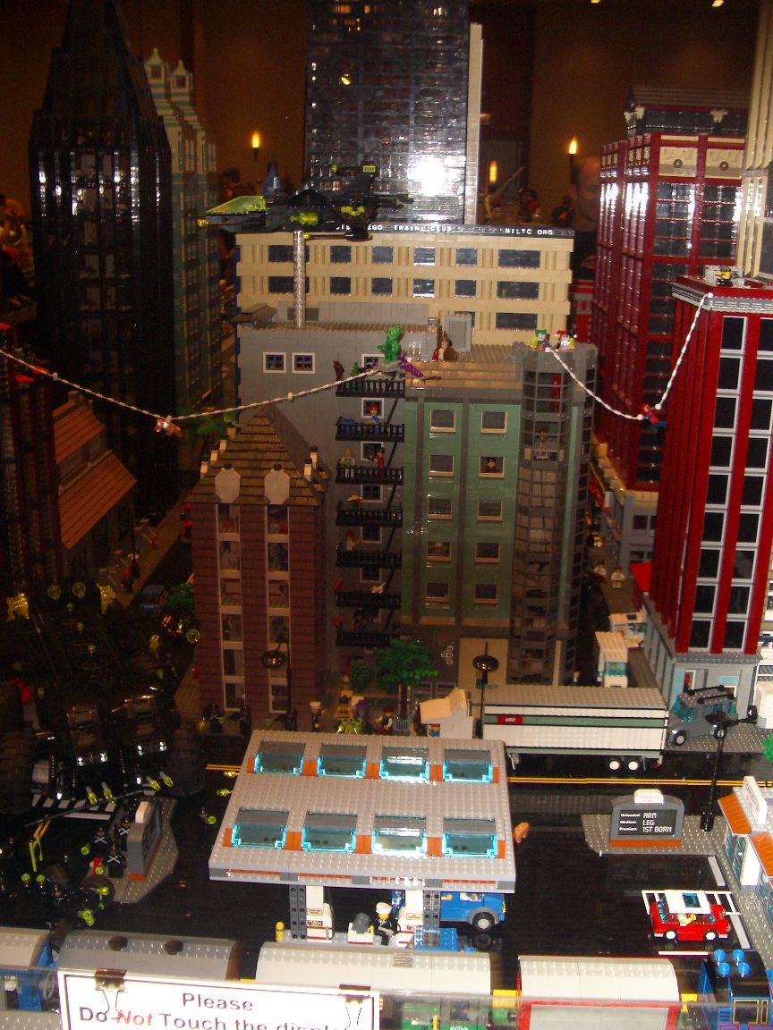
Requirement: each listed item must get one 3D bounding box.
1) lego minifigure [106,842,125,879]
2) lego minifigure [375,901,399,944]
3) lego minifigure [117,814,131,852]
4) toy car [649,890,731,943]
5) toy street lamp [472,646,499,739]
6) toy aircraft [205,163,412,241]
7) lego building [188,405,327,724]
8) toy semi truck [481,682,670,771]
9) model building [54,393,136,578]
[{"bbox_3d":[-0.294,0.373,1.133,0.024,0.041,0.016,0,17,-3],"label":"lego minifigure"},{"bbox_3d":[0.000,0.412,1.055,0.025,0.043,0.018,-4,18,-13],"label":"lego minifigure"},{"bbox_3d":[-0.296,0.359,1.179,0.024,0.041,0.016,0,17,-3],"label":"lego minifigure"},{"bbox_3d":[0.311,0.412,1.072,0.076,0.036,0.037,1,17,3],"label":"toy car"},{"bbox_3d":[0.132,0.238,1.369,0.033,0.141,0.045,1,17,3],"label":"toy street lamp"},{"bbox_3d":[-0.103,-0.412,1.372,0.250,0.095,0.170,-5,18,-16],"label":"toy aircraft"},{"bbox_3d":[-0.171,0.057,1.454,0.177,0.420,0.176,1,17,3],"label":"lego building"},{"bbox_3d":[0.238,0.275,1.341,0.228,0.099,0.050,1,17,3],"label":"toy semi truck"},{"bbox_3d":[-0.647,-0.042,1.981,0.230,0.300,0.420,1,17,3],"label":"model building"}]

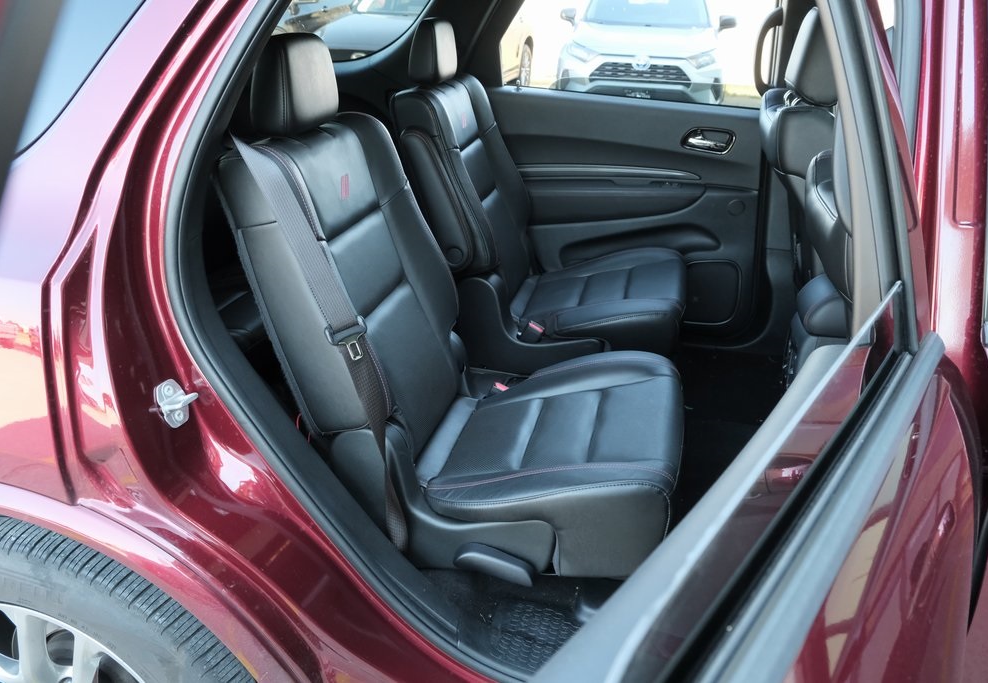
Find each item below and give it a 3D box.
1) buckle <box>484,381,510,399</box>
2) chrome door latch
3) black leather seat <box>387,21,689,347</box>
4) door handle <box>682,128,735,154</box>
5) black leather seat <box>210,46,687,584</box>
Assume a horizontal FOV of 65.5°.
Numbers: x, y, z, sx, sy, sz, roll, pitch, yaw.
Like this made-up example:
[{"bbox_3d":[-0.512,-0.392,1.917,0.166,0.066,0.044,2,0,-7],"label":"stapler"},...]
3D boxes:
[{"bbox_3d":[0.006,0.116,1.784,0.042,0.058,0.028,26,28,2],"label":"buckle"},{"bbox_3d":[-0.448,0.087,1.081,0.040,0.070,0.047,20,31,34],"label":"chrome door latch"},{"bbox_3d":[0.166,-0.412,2.082,0.770,0.850,0.560,7,26,11],"label":"black leather seat"},{"bbox_3d":[0.636,-0.593,2.276,0.145,0.070,0.040,7,26,11],"label":"door handle"},{"bbox_3d":[-0.014,-0.100,1.401,0.770,0.850,0.560,7,26,11],"label":"black leather seat"}]

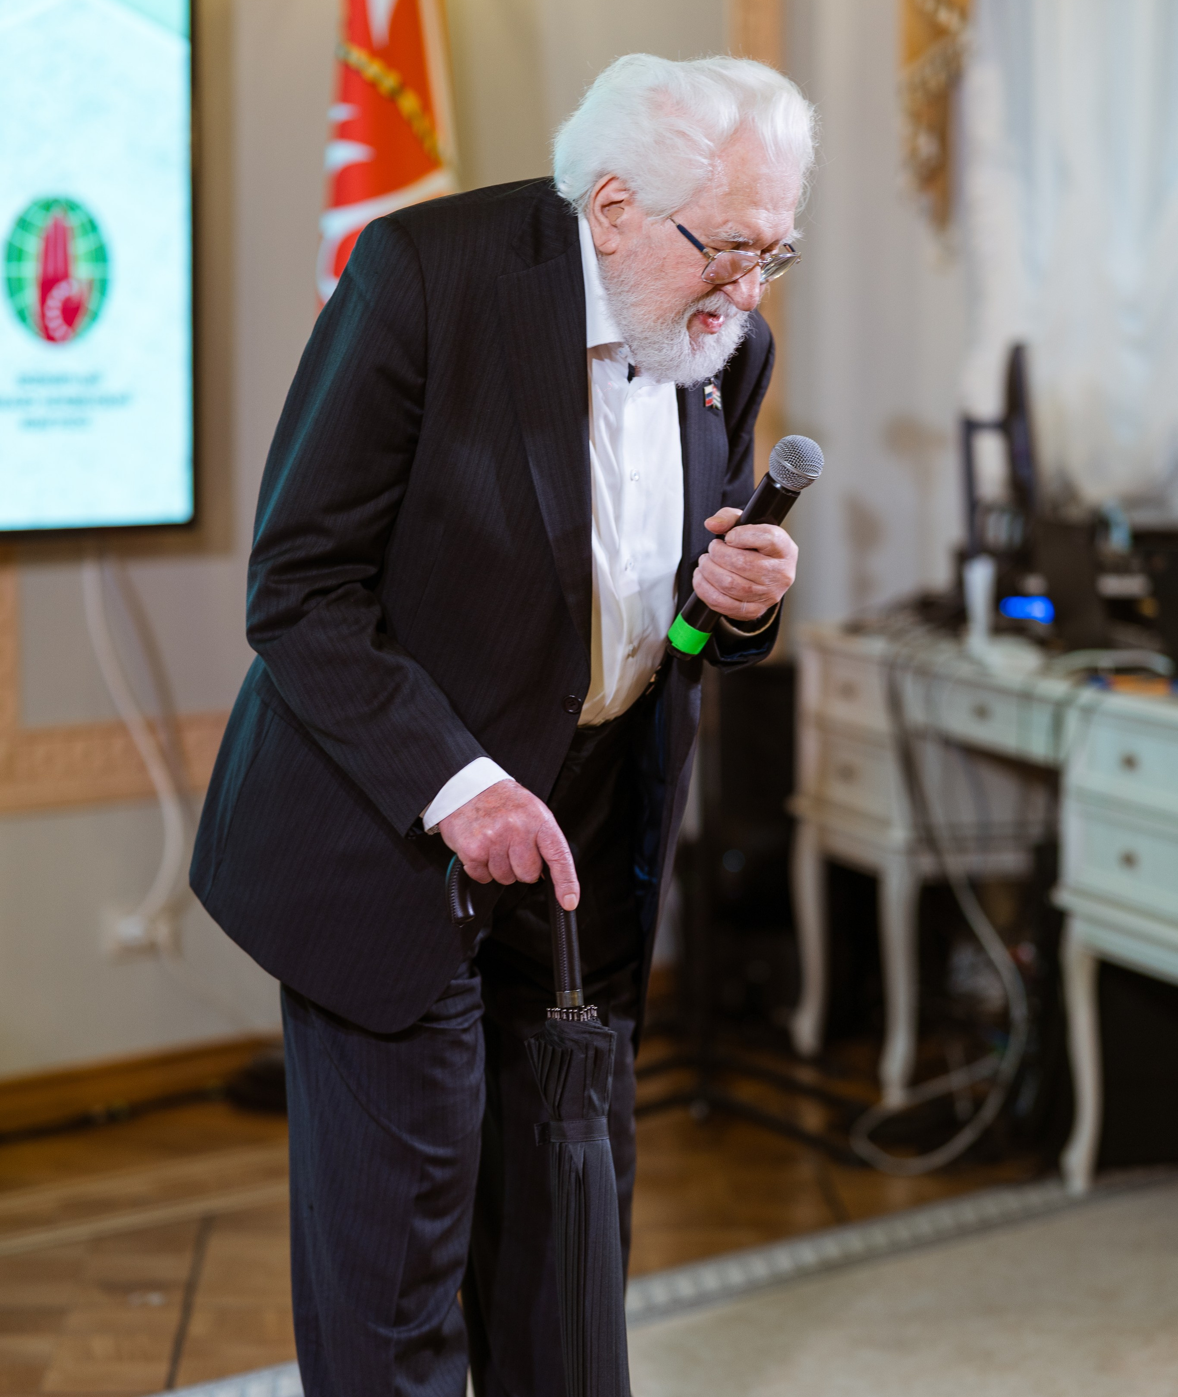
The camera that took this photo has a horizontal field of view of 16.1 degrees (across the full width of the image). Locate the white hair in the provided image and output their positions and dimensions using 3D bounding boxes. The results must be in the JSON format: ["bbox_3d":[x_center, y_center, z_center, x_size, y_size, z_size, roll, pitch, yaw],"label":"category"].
[{"bbox_3d":[0.089,-0.535,4.000,0.260,0.185,0.215,30,21,31],"label":"white hair"}]

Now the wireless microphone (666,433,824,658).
[{"bbox_3d":[0.149,-0.143,3.940,0.052,0.245,0.052,9,27,-50],"label":"wireless microphone"}]

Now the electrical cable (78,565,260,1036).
[{"bbox_3d":[-0.692,0.154,6.902,0.090,0.790,0.370,5,7,44],"label":"electrical cable"}]

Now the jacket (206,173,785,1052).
[{"bbox_3d":[-0.103,-0.094,4.080,0.500,0.820,0.550,17,14,38],"label":"jacket"}]

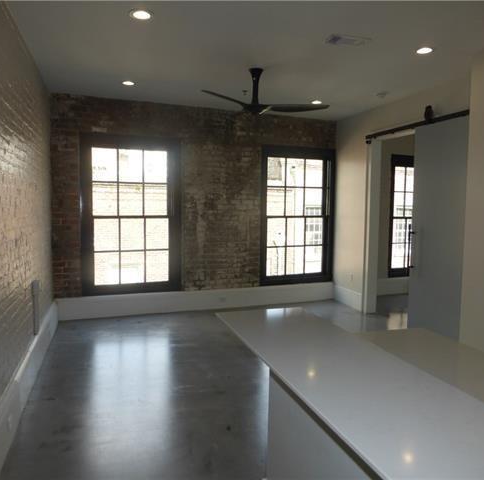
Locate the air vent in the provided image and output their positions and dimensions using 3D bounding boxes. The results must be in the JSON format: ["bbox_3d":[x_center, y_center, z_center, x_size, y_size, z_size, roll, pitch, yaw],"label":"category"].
[{"bbox_3d":[0.819,-1.519,3.369,0.315,0.030,0.180,-1,5,-17],"label":"air vent"}]

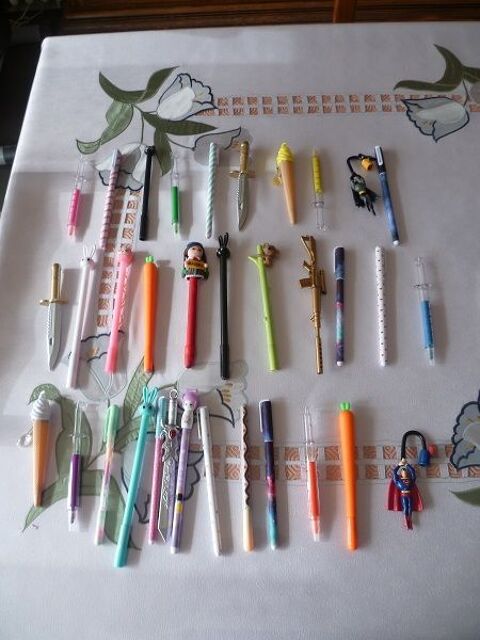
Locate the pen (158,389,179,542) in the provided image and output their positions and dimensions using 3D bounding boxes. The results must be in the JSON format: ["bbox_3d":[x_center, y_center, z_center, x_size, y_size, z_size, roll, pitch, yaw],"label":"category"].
[{"bbox_3d":[-0.071,0.144,0.526,0.020,0.009,0.151,0,68,3],"label":"pen"}]

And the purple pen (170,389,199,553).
[{"bbox_3d":[-0.057,0.149,0.524,0.015,0.015,0.160,2,68,4],"label":"purple pen"}]

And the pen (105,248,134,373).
[{"bbox_3d":[-0.141,-0.013,0.603,0.018,0.015,0.156,1,67,2],"label":"pen"}]

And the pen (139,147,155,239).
[{"bbox_3d":[-0.118,-0.163,0.658,0.013,0.011,0.144,-1,68,3],"label":"pen"}]

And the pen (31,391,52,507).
[{"bbox_3d":[-0.208,0.132,0.538,0.018,0.018,0.119,-7,67,1],"label":"pen"}]

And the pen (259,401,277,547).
[{"bbox_3d":[0.033,0.169,0.578,0.013,0.011,0.162,-4,68,3],"label":"pen"}]

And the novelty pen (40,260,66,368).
[{"bbox_3d":[-0.216,-0.006,0.605,0.030,0.012,0.136,-6,67,-1],"label":"novelty pen"}]

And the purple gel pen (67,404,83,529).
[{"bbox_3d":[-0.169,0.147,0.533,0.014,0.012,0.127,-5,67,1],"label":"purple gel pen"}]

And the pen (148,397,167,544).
[{"bbox_3d":[-0.084,0.150,0.527,0.011,0.011,0.144,0,68,3],"label":"pen"}]

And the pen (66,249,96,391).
[{"bbox_3d":[-0.203,-0.008,0.666,0.018,0.015,0.197,-2,68,4],"label":"pen"}]

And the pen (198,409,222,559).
[{"bbox_3d":[-0.032,0.177,0.580,0.013,0.011,0.161,-8,68,1],"label":"pen"}]

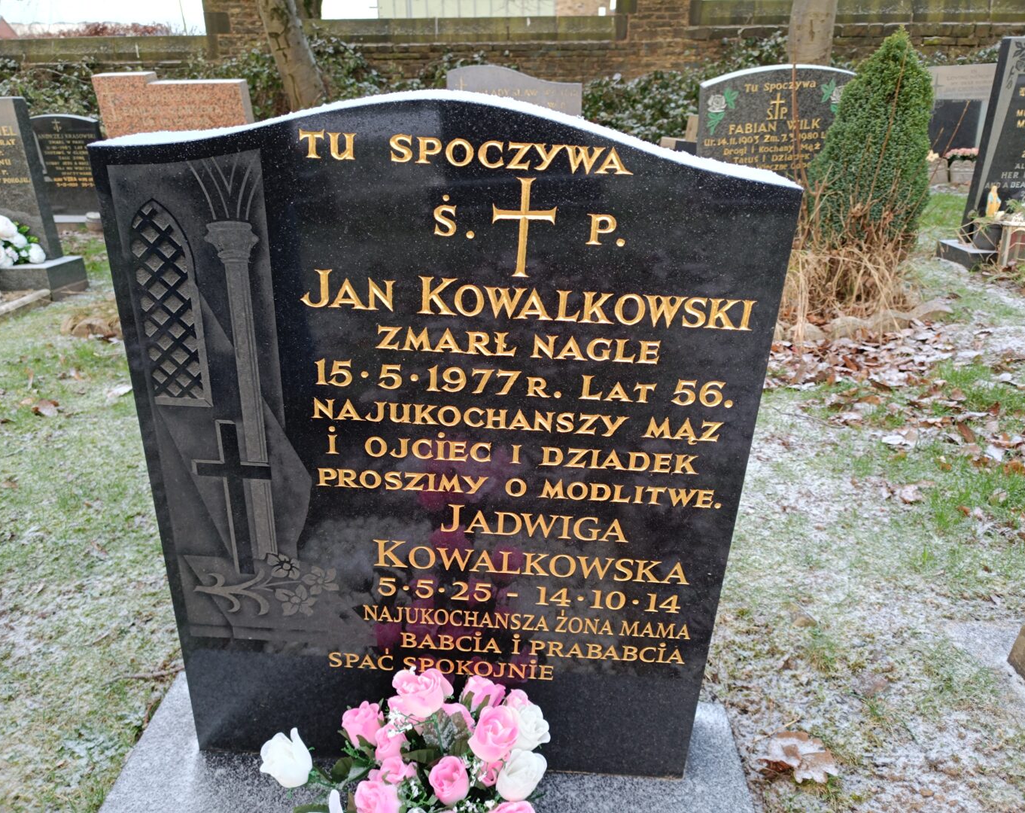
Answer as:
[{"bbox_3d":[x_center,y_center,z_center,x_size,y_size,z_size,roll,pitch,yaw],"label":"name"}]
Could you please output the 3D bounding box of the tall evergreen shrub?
[{"bbox_3d":[1.607,-1.100,3.302,0.560,1.000,0.560,0,23,0],"label":"tall evergreen shrub"}]

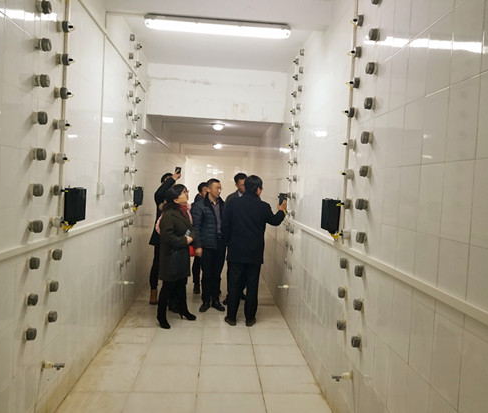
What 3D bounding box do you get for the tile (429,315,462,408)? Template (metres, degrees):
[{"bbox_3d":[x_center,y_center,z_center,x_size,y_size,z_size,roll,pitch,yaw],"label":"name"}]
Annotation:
[{"bbox_3d":[0.787,0.590,1.602,0.010,0.303,0.198,2,3,-4],"label":"tile"}]

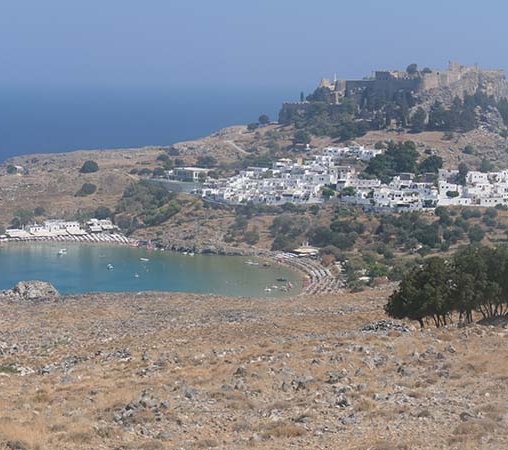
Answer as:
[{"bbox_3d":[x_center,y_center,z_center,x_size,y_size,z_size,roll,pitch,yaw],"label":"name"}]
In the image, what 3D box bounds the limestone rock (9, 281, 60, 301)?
[{"bbox_3d":[-19.483,5.787,140.000,4.600,1.650,3.300,-1,5,-8],"label":"limestone rock"}]

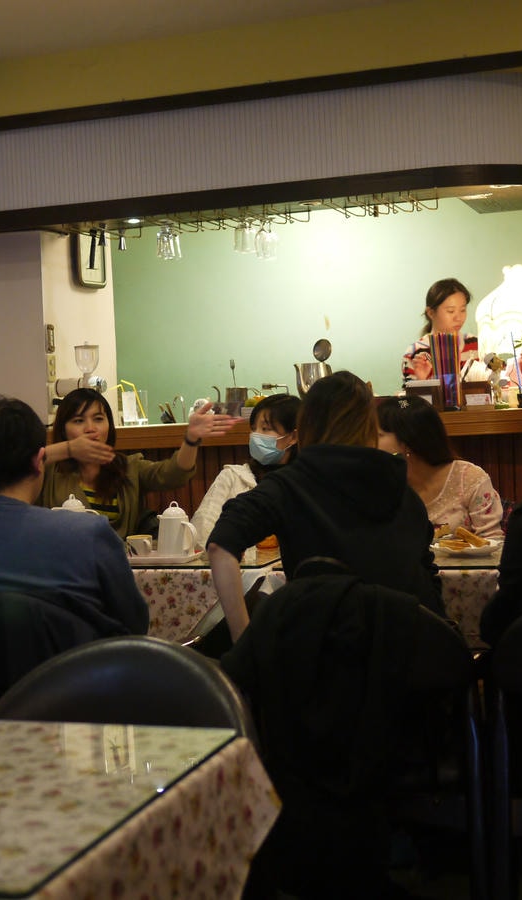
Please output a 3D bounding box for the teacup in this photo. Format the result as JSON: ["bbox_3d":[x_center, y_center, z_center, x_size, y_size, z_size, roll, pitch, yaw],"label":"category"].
[{"bbox_3d":[-0.351,0.277,4.032,0.075,0.056,0.095,-4,2,-38],"label":"teacup"}]

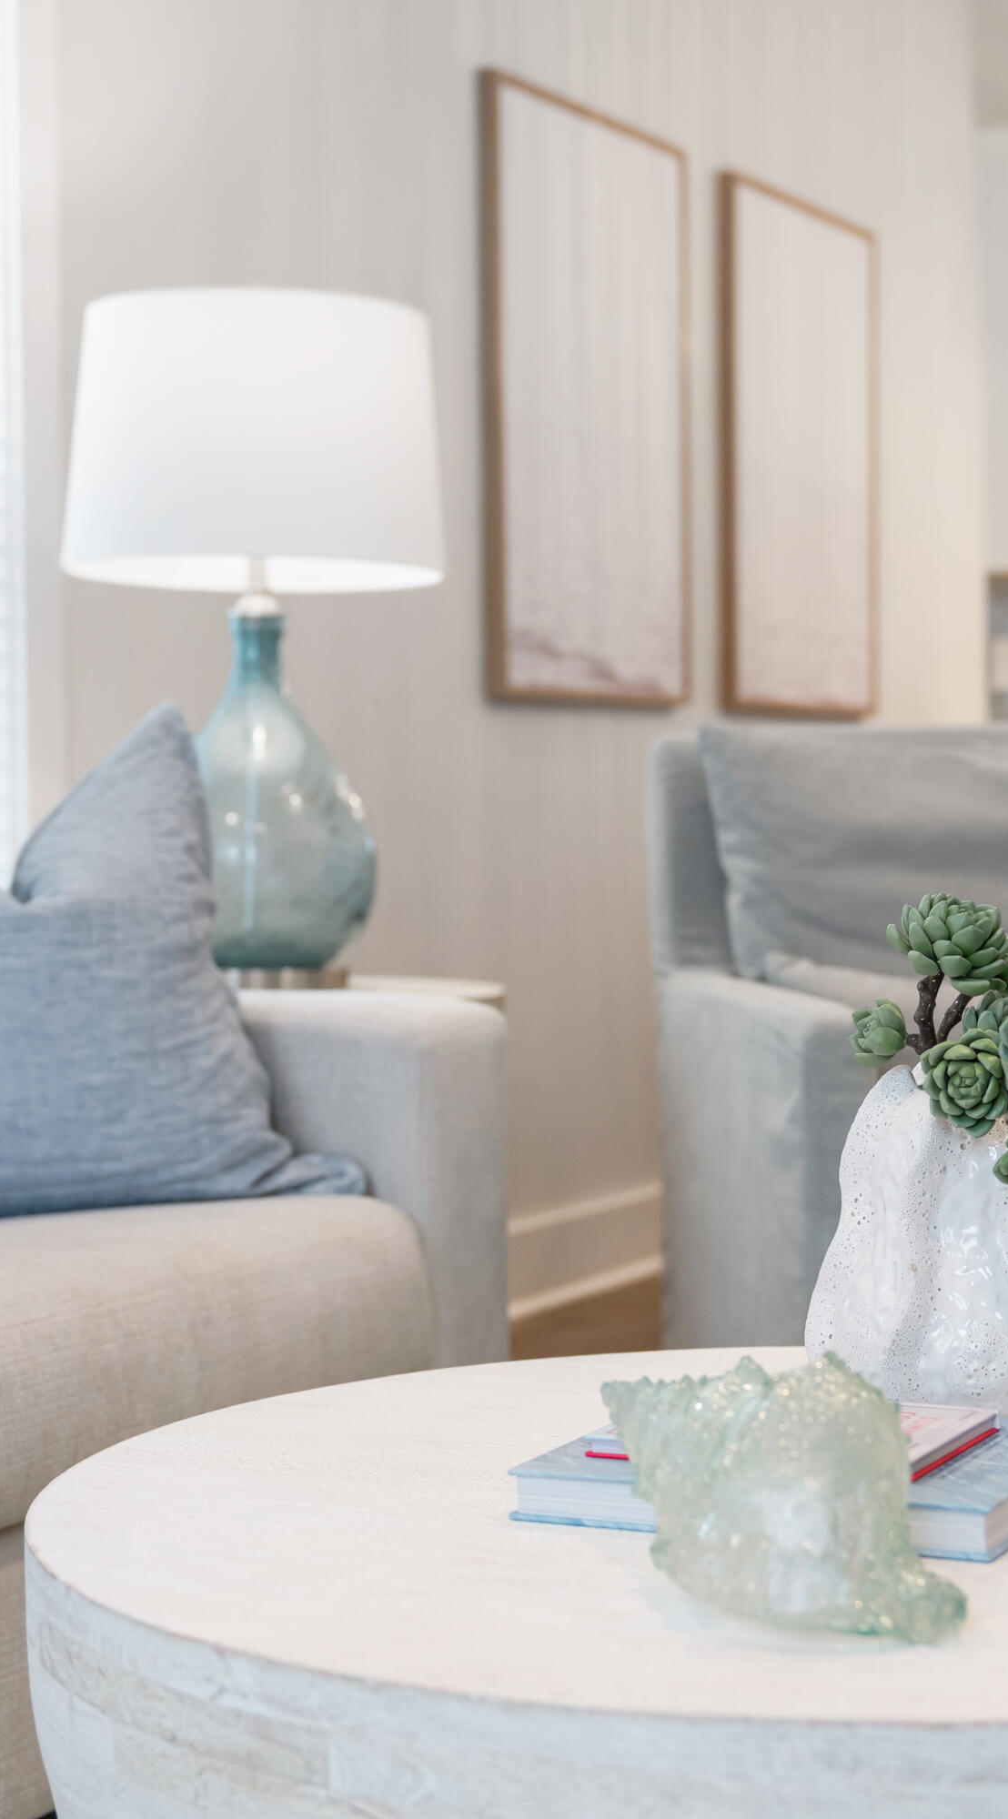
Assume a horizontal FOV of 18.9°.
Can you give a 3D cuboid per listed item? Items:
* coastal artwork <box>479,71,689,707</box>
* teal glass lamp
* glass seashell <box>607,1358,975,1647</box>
[{"bbox_3d":[0.152,-0.849,5.206,0.033,1.012,0.741,1,2,28],"label":"coastal artwork"},{"bbox_3d":[-0.296,-0.300,3.570,0.445,0.797,0.445,0,2,0],"label":"teal glass lamp"},{"bbox_3d":[0.149,0.310,1.655,0.208,0.130,0.140,1,2,30],"label":"glass seashell"}]

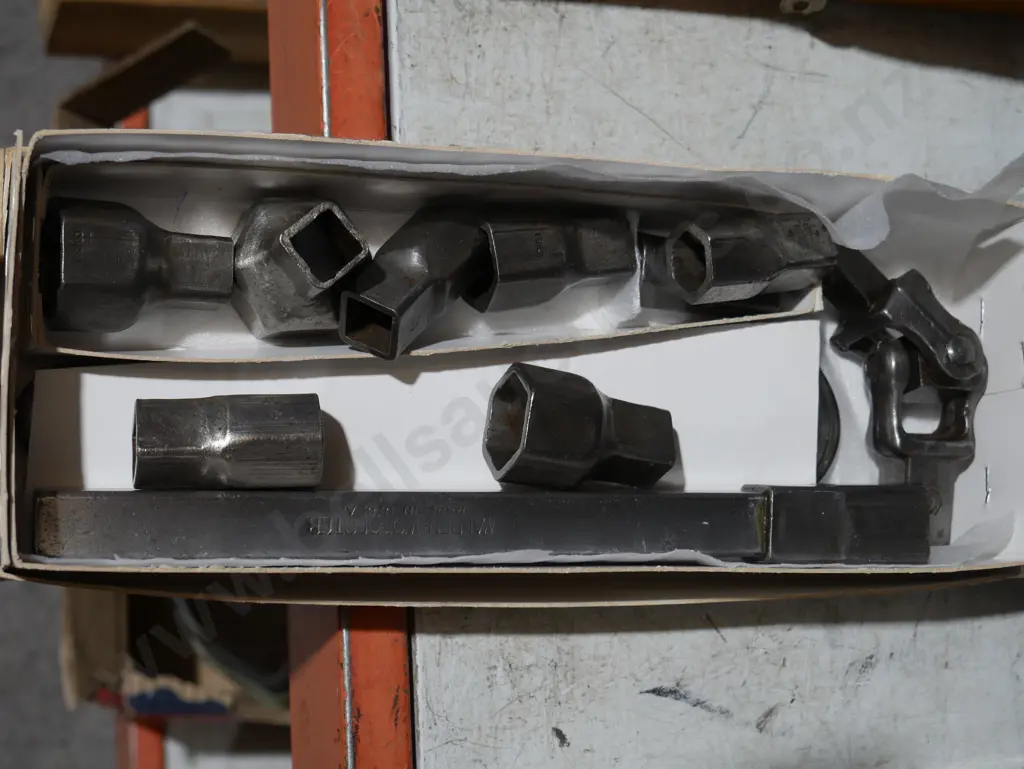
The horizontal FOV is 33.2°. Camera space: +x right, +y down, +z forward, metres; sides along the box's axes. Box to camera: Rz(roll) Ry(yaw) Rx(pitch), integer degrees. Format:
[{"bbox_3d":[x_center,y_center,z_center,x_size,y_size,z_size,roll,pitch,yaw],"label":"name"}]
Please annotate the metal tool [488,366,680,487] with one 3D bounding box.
[{"bbox_3d":[0.024,0.016,0.550,0.056,0.033,0.037,11,81,-23],"label":"metal tool"}]

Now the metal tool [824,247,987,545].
[{"bbox_3d":[0.143,0.003,0.616,0.054,0.040,0.112,-10,87,-15],"label":"metal tool"}]

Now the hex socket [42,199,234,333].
[{"bbox_3d":[-0.121,-0.039,0.559,0.060,0.039,0.044,0,85,-18],"label":"hex socket"}]

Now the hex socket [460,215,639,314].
[{"bbox_3d":[0.013,-0.041,0.556,0.052,0.028,0.032,-7,86,-22],"label":"hex socket"}]

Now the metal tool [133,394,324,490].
[{"bbox_3d":[-0.085,0.017,0.515,0.054,0.028,0.029,0,84,-16],"label":"metal tool"}]

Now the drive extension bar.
[{"bbox_3d":[0.000,0.043,0.525,0.280,0.022,0.024,1,84,-16],"label":"drive extension bar"}]

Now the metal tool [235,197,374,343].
[{"bbox_3d":[-0.066,-0.039,0.553,0.045,0.059,0.041,-10,85,-18],"label":"metal tool"}]

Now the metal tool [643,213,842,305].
[{"bbox_3d":[0.082,-0.042,0.571,0.051,0.025,0.028,-6,86,-20],"label":"metal tool"}]

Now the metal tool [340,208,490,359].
[{"bbox_3d":[-0.030,-0.034,0.554,0.033,0.031,0.058,48,45,-6],"label":"metal tool"}]

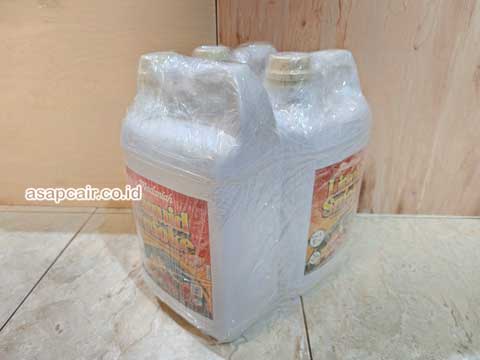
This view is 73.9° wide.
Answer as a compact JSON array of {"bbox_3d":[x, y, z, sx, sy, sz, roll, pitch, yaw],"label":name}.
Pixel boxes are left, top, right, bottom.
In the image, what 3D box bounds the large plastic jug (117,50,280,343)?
[{"bbox_3d":[-0.045,0.013,0.408,0.128,0.315,0.188,-24,36,-38],"label":"large plastic jug"}]

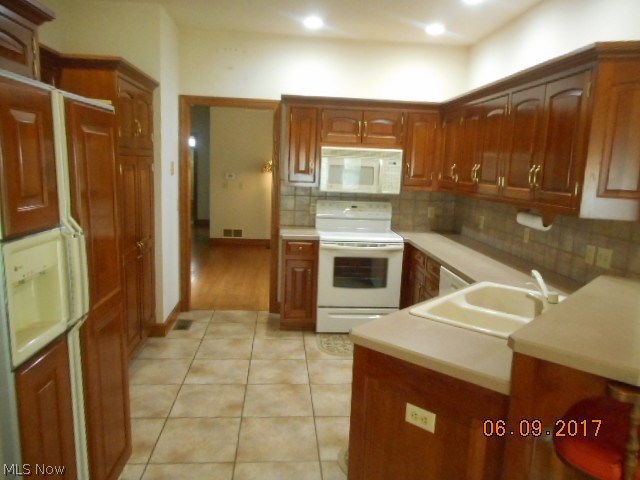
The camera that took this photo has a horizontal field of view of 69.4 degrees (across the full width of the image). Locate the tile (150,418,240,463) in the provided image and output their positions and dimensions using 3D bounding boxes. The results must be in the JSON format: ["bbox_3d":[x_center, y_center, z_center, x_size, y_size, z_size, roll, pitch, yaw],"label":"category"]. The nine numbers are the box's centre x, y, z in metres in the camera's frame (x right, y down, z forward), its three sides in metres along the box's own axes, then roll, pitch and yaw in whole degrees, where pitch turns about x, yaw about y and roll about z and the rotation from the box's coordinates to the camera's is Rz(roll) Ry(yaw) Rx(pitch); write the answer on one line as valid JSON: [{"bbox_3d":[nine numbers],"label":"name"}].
[{"bbox_3d":[-0.689,1.131,2.622,0.440,0.010,0.431,1,9,-5],"label":"tile"}]

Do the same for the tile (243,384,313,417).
[{"bbox_3d":[-0.279,1.069,3.082,0.440,0.010,0.431,1,9,-5],"label":"tile"}]

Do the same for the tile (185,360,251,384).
[{"bbox_3d":[-0.757,0.989,3.466,0.440,0.010,0.431,1,9,-5],"label":"tile"}]

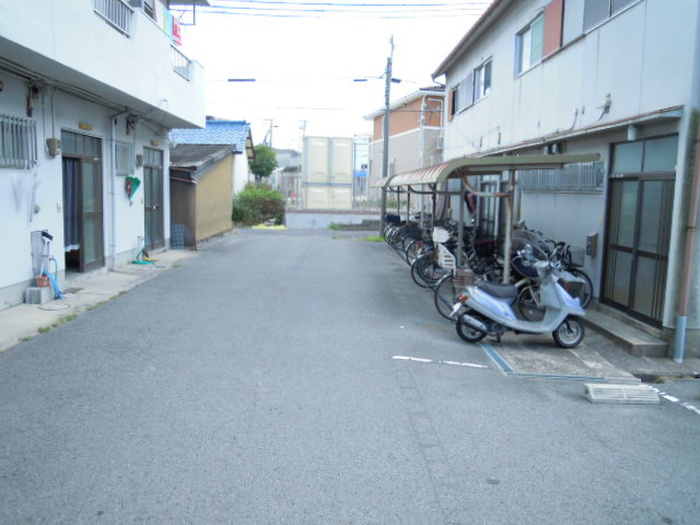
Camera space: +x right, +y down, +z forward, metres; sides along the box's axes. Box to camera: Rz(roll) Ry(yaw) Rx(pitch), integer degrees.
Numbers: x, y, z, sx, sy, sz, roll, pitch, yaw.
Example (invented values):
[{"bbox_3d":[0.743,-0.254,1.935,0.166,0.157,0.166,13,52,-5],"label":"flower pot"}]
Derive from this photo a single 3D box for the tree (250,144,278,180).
[{"bbox_3d":[-4.594,-4.193,30.109,1.700,4.000,1.700,1,7,-2],"label":"tree"}]

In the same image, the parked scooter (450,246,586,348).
[{"bbox_3d":[2.053,0.415,6.923,1.620,1.170,0.650,3,7,8],"label":"parked scooter"}]

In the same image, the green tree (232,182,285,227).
[{"bbox_3d":[-4.378,-2.841,27.264,2.600,2.060,2.200,1,7,-2],"label":"green tree"}]

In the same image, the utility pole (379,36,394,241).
[{"bbox_3d":[1.415,-4.817,22.003,0.400,7.640,0.400,1,7,-2],"label":"utility pole"}]

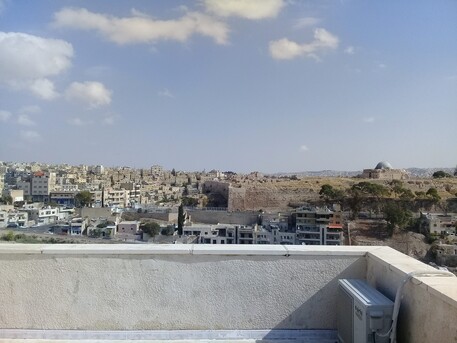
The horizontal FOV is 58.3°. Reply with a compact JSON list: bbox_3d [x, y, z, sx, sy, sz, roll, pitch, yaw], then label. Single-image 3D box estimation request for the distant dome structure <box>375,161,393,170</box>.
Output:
[{"bbox_3d":[125.100,-4.675,330.000,13.400,7.400,13.400,0,0,21],"label":"distant dome structure"}]

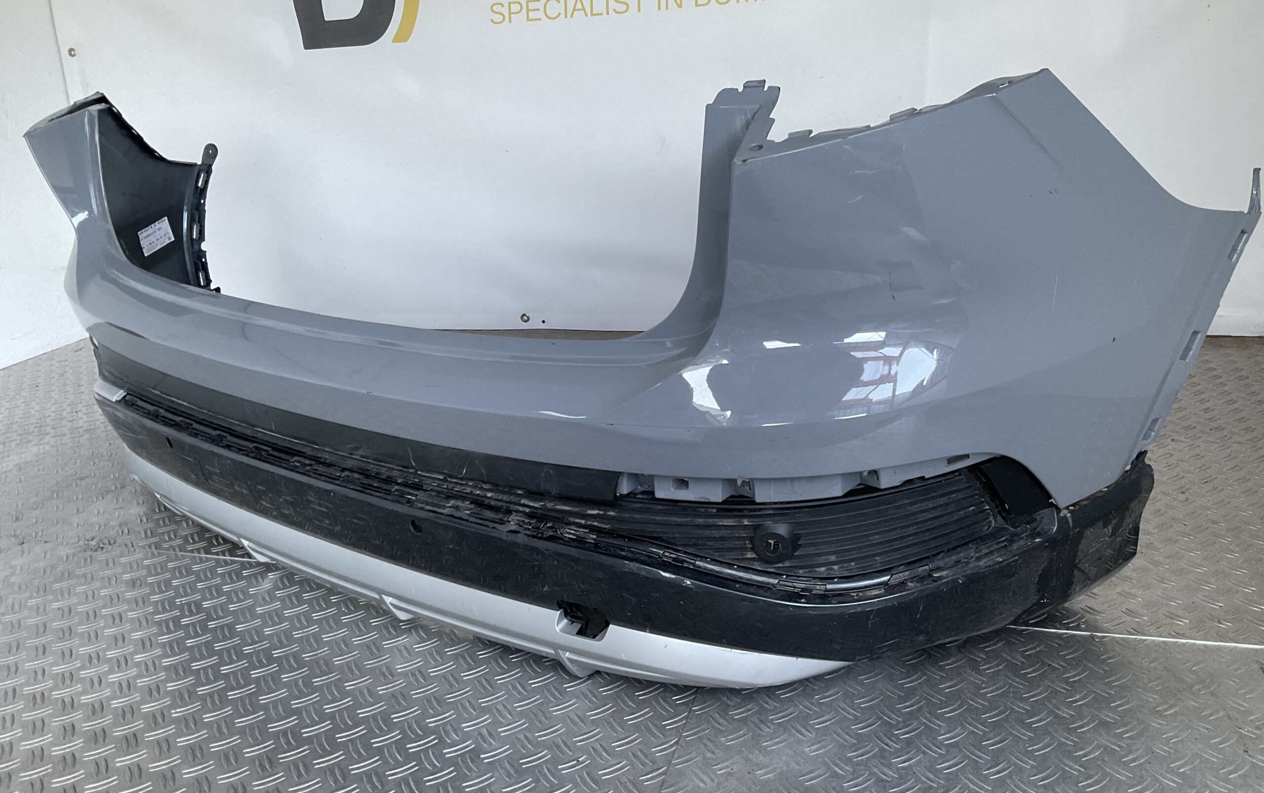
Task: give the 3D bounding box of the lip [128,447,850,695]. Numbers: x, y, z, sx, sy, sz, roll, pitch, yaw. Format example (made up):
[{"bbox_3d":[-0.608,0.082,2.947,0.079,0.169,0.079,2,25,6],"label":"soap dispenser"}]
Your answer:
[{"bbox_3d":[-0.355,0.179,1.355,1.364,0.083,0.148,11,25,36],"label":"lip"}]

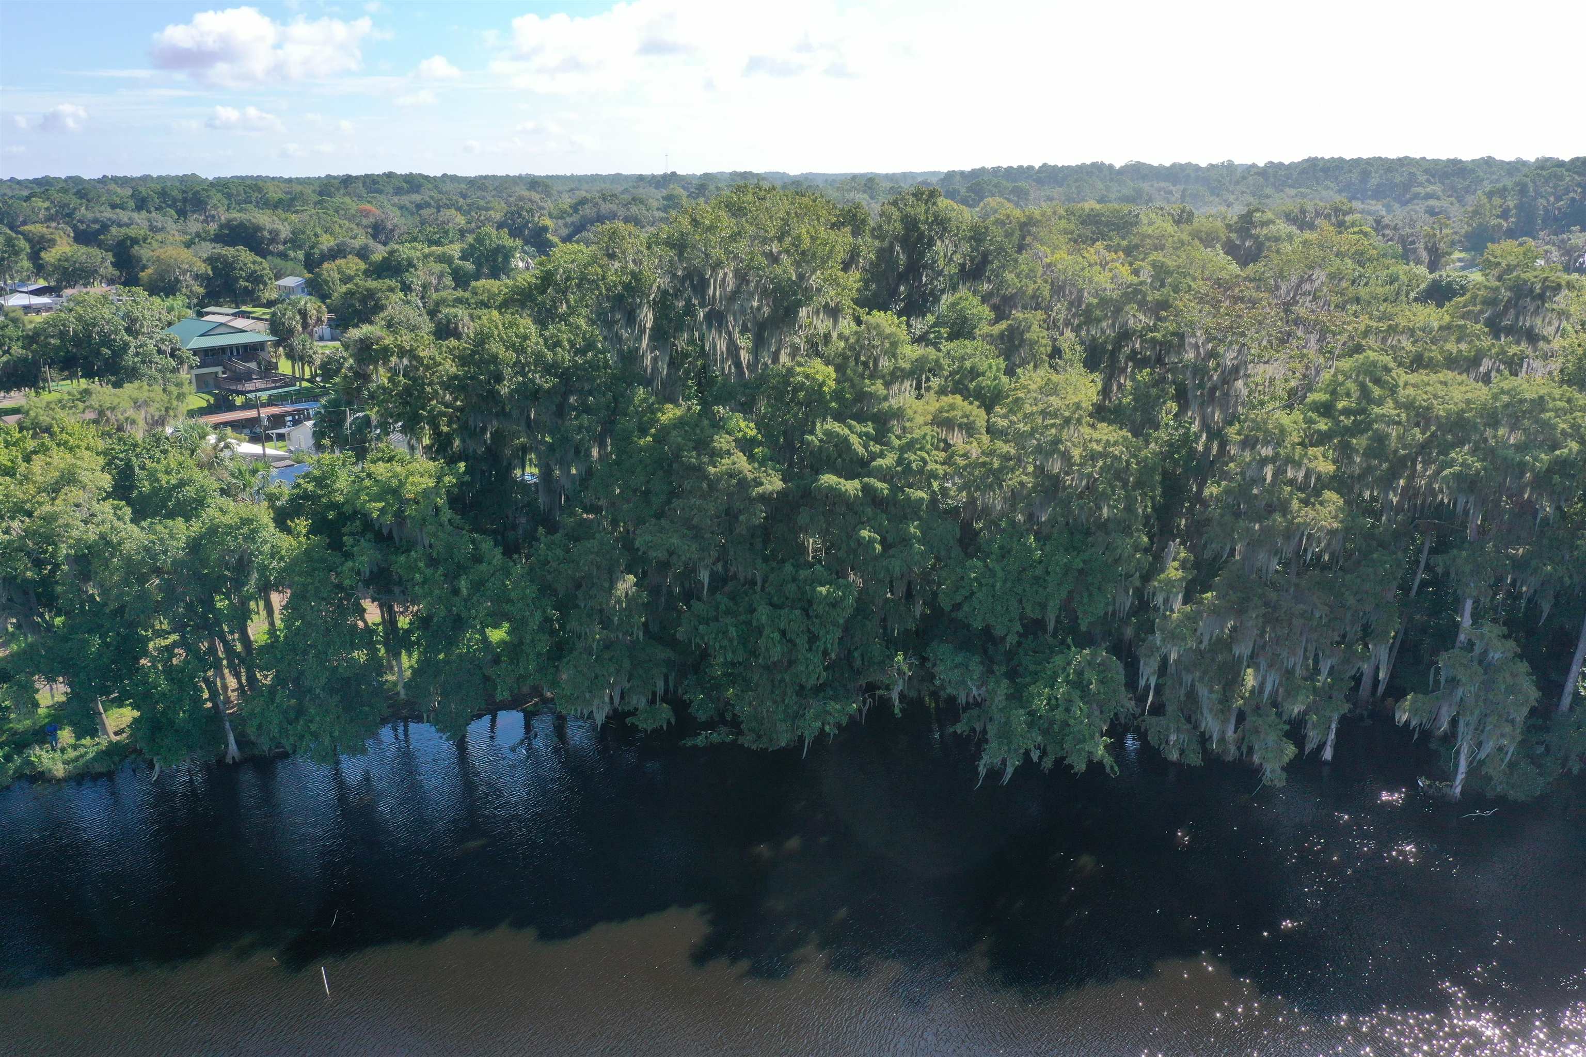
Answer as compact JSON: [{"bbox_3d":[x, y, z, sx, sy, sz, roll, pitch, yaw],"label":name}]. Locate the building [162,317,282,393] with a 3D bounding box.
[{"bbox_3d":[-77.700,-23.652,166.011,11.554,8.321,12.401,12,20,37],"label":"building"}]

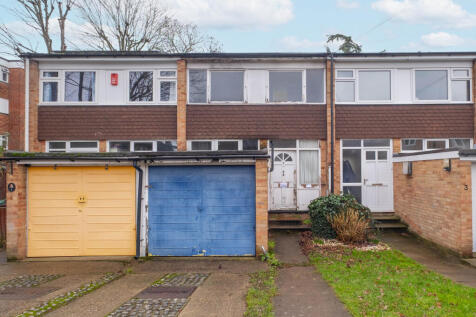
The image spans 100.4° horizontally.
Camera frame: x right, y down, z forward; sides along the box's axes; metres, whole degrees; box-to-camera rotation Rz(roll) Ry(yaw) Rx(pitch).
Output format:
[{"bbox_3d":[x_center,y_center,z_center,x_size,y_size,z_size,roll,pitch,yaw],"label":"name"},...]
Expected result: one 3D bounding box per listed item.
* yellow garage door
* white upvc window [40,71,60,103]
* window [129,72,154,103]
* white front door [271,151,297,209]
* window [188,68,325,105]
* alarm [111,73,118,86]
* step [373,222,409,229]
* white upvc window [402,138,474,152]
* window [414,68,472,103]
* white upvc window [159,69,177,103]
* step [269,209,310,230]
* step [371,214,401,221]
[{"bbox_3d":[-3.505,1.205,4.505,2.434,2.036,0.070,0,-1,0],"label":"yellow garage door"},{"bbox_3d":[-6.035,-2.316,6.445,0.678,1.068,0.090,0,-1,0],"label":"white upvc window"},{"bbox_3d":[-2.974,-2.210,6.165,0.843,1.025,0.090,0,0,0],"label":"window"},{"bbox_3d":[1.499,0.707,6.485,0.852,1.916,0.070,0,-1,0],"label":"white front door"},{"bbox_3d":[0.568,-2.211,6.170,4.302,1.102,0.100,0,0,0],"label":"window"},{"bbox_3d":[-3.765,-2.404,6.105,0.226,0.406,0.090,0,0,0],"label":"alarm"},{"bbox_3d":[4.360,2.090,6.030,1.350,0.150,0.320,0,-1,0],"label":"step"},{"bbox_3d":[6.183,-0.397,6.195,2.255,0.447,0.090,0,0,0],"label":"white upvc window"},{"bbox_3d":[6.621,-2.338,6.445,1.895,1.113,0.090,0,-1,0],"label":"window"},{"bbox_3d":[-2.270,-2.316,6.445,0.610,1.068,0.090,0,-1,0],"label":"white upvc window"},{"bbox_3d":[1.520,1.900,6.140,1.550,0.460,0.580,0,-1,0],"label":"step"},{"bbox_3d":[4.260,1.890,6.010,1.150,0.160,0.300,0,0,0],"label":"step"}]

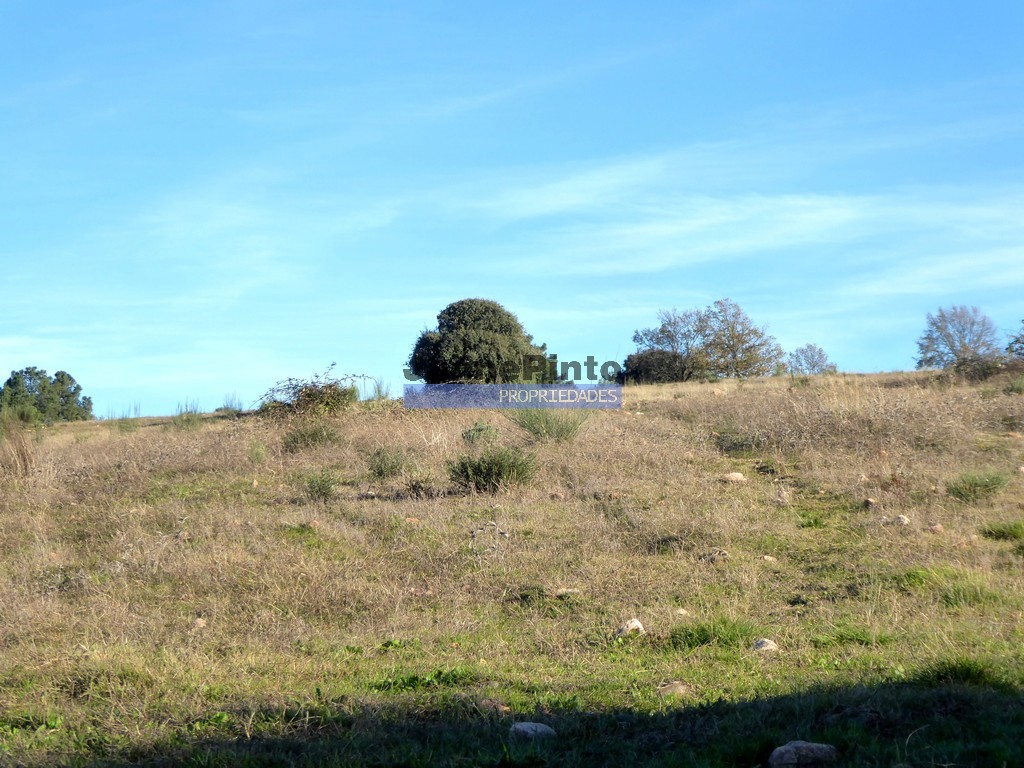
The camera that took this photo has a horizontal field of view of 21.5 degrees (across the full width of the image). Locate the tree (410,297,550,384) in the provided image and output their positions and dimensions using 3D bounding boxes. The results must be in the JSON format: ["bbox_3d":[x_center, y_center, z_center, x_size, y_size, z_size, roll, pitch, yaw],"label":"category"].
[{"bbox_3d":[-0.995,-1.184,85.000,4.547,3.031,4.200,0,-2,0],"label":"tree"}]

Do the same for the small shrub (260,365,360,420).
[{"bbox_3d":[-4.062,0.150,54.000,2.046,1.083,1.535,0,-2,0],"label":"small shrub"}]

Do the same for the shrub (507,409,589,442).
[{"bbox_3d":[0.587,0.653,44.500,1.356,0.628,1.220,0,-3,0],"label":"shrub"}]

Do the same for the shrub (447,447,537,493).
[{"bbox_3d":[-0.228,0.953,30.000,1.003,0.513,0.853,0,-3,0],"label":"shrub"}]

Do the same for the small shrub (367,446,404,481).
[{"bbox_3d":[-1.539,0.975,33.000,0.441,0.417,0.397,0,-3,0],"label":"small shrub"}]

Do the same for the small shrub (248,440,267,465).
[{"bbox_3d":[-3.309,0.891,35.000,0.234,0.312,0.234,0,-2,0],"label":"small shrub"}]

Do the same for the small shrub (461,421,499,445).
[{"bbox_3d":[-0.525,0.784,43.500,0.614,0.388,0.553,0,-3,0],"label":"small shrub"}]

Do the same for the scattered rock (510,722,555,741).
[{"bbox_3d":[0.091,1.549,12.000,0.214,0.076,0.150,0,-2,0],"label":"scattered rock"}]

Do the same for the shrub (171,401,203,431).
[{"bbox_3d":[-6.771,0.655,56.000,0.666,0.624,0.632,0,-3,0],"label":"shrub"}]

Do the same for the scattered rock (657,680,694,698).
[{"bbox_3d":[0.814,1.521,13.400,0.189,0.085,0.142,0,-2,0],"label":"scattered rock"}]

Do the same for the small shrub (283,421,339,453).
[{"bbox_3d":[-2.844,0.741,38.000,0.791,0.452,0.632,0,-2,0],"label":"small shrub"}]

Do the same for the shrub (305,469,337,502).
[{"bbox_3d":[-1.956,1.037,27.500,0.327,0.347,0.294,0,-2,0],"label":"shrub"}]

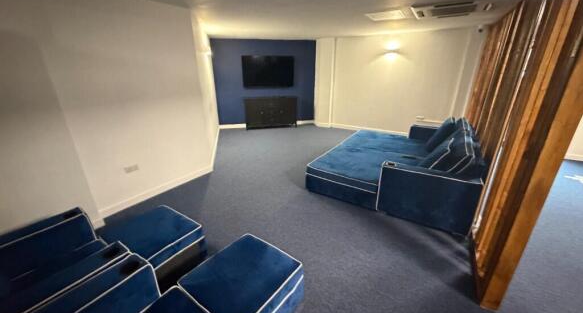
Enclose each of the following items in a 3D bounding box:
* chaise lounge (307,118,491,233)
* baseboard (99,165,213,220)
[{"bbox_3d":[1.667,-0.102,3.711,1.924,0.885,2.343,13,24,30],"label":"chaise lounge"},{"bbox_3d":[-1.796,0.438,3.419,0.020,0.114,1.612,13,24,30],"label":"baseboard"}]

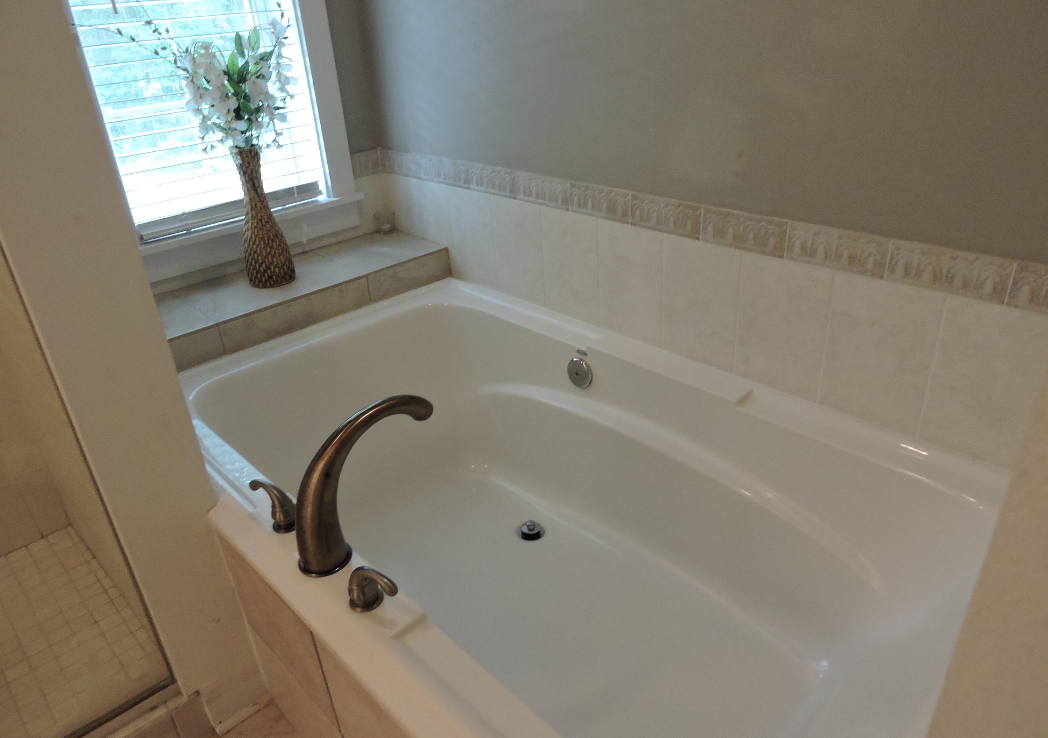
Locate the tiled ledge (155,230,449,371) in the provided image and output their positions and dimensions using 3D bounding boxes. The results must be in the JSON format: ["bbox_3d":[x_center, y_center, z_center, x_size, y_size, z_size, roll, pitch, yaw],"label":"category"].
[{"bbox_3d":[-0.735,-0.209,2.154,1.037,0.100,0.346,-26,35,-36],"label":"tiled ledge"}]

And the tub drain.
[{"bbox_3d":[0.017,0.413,1.903,0.075,0.037,0.075,-3,27,2],"label":"tub drain"}]

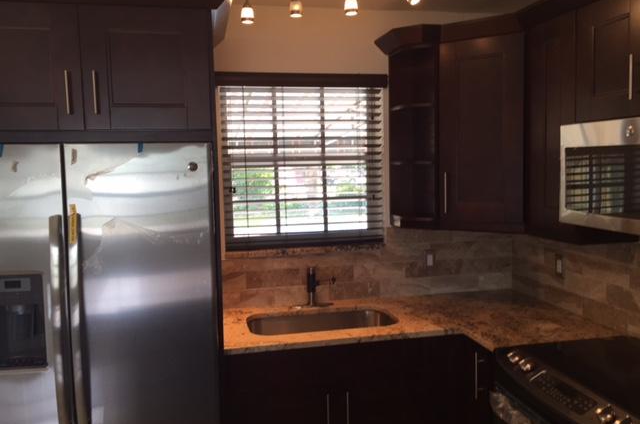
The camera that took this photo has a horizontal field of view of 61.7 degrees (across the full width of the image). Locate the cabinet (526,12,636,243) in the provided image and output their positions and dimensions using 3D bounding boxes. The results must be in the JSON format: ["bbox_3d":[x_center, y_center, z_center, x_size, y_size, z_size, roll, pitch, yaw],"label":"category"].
[{"bbox_3d":[1.129,-0.347,2.325,0.308,0.920,0.320,-2,5,-11],"label":"cabinet"}]

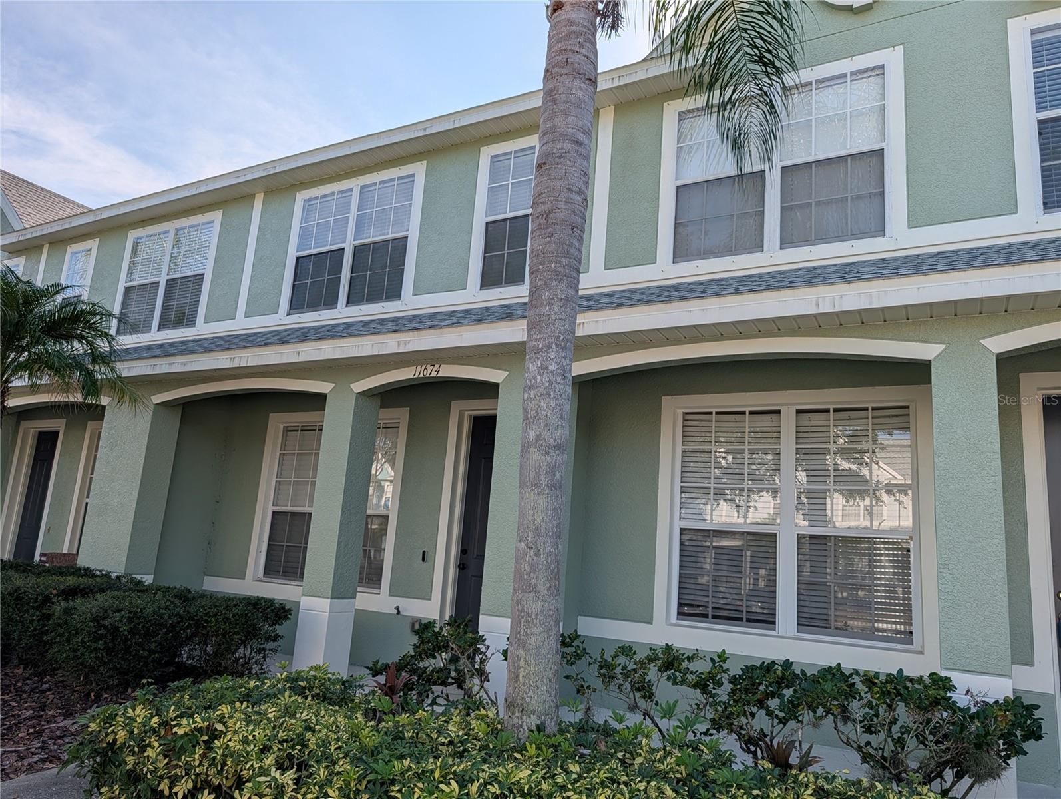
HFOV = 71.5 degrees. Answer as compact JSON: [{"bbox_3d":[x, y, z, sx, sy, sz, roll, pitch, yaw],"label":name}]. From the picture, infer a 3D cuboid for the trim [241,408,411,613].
[{"bbox_3d":[-2.266,1.153,8.120,2.097,2.088,0.100,-3,-15,29],"label":"trim"}]

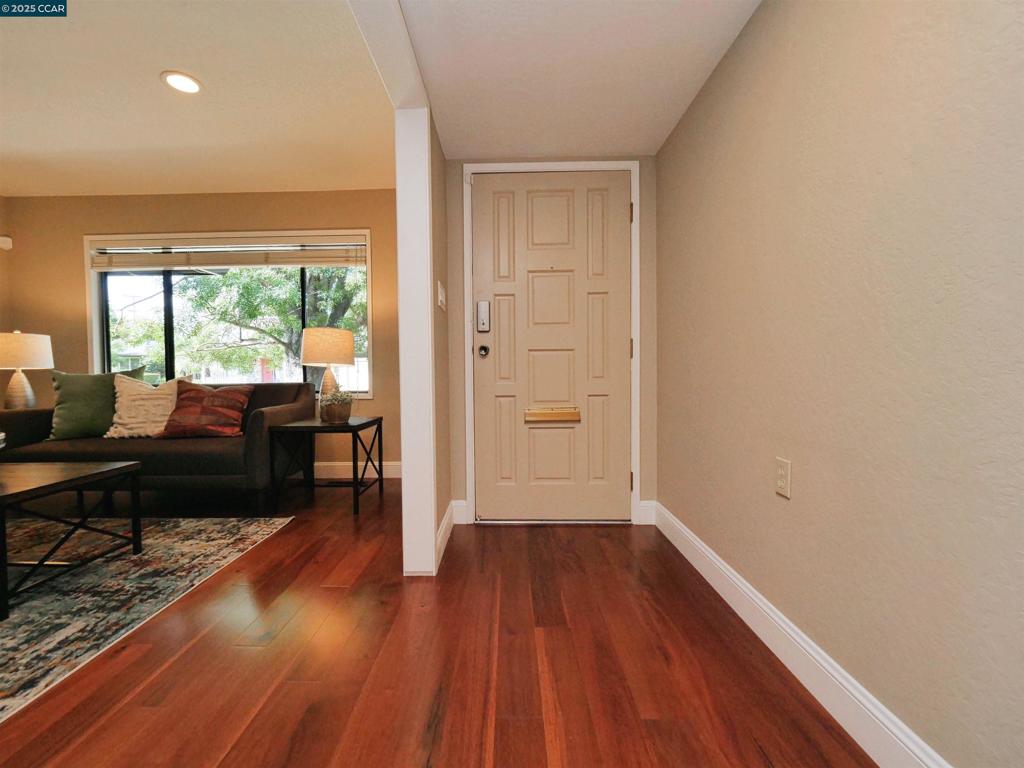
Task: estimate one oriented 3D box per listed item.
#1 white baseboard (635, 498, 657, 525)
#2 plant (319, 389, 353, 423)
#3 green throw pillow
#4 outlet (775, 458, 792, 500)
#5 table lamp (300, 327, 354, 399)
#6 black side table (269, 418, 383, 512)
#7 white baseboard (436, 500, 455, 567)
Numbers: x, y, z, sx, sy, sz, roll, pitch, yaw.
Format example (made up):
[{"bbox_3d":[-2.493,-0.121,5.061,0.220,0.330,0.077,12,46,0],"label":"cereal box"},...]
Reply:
[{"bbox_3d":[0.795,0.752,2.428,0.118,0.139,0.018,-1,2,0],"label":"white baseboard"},{"bbox_3d":[-1.186,0.146,2.790,0.217,0.239,0.215,-1,2,0],"label":"plant"},{"bbox_3d":[-3.046,0.138,3.056,0.542,0.501,0.161,-1,-13,-27],"label":"green throw pillow"},{"bbox_3d":[0.842,0.293,1.288,0.008,0.115,0.071,-1,2,0],"label":"outlet"},{"bbox_3d":[-1.304,-0.064,2.945,0.358,0.652,0.358,-1,2,0],"label":"table lamp"},{"bbox_3d":[-1.246,0.545,2.843,0.562,0.568,0.476,-1,2,0],"label":"black side table"},{"bbox_3d":[-0.348,0.771,2.158,0.018,0.139,0.552,-1,2,0],"label":"white baseboard"}]

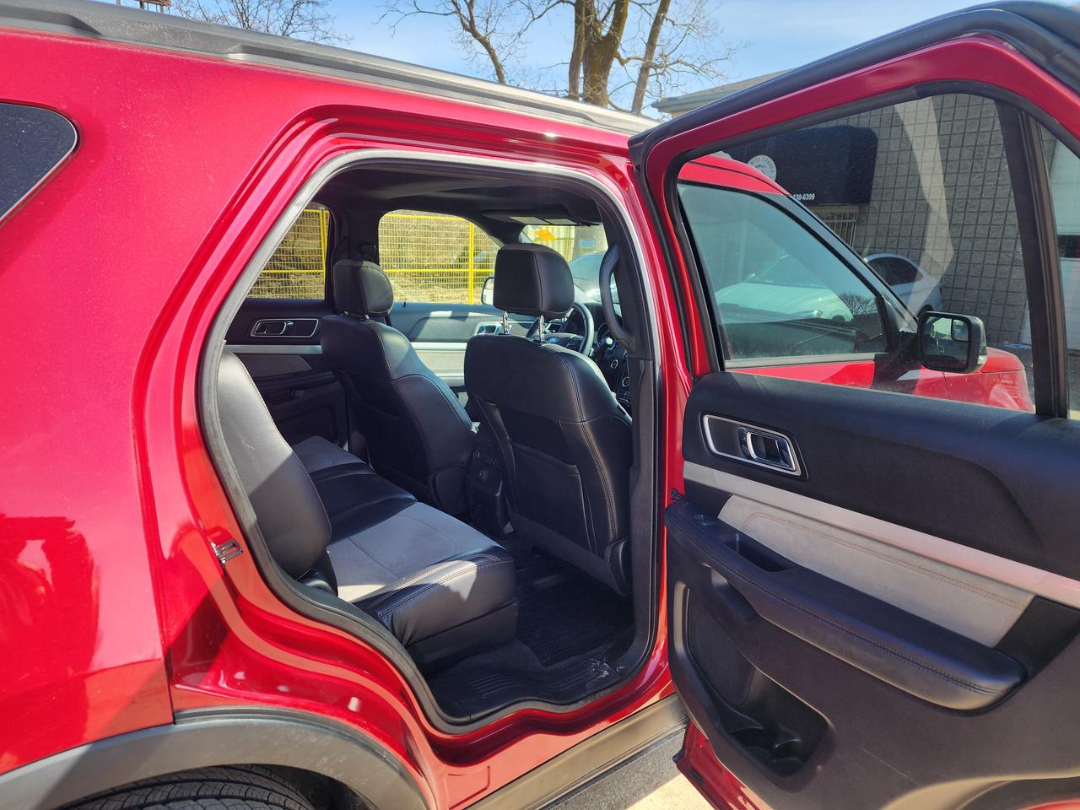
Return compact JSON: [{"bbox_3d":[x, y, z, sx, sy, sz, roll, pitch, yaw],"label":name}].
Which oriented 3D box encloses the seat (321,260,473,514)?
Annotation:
[{"bbox_3d":[-0.342,-0.072,2.713,0.850,0.925,0.550,-9,16,-38],"label":"seat"}]

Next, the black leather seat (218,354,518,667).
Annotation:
[{"bbox_3d":[-0.767,0.108,1.887,0.850,0.880,1.280,-9,16,-38],"label":"black leather seat"}]

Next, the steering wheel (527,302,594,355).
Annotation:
[{"bbox_3d":[0.075,-0.238,2.927,0.120,0.385,0.385,23,-4,-41],"label":"steering wheel"}]

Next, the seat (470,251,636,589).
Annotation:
[{"bbox_3d":[0.201,0.028,2.156,0.850,1.000,0.550,-9,16,-38],"label":"seat"}]

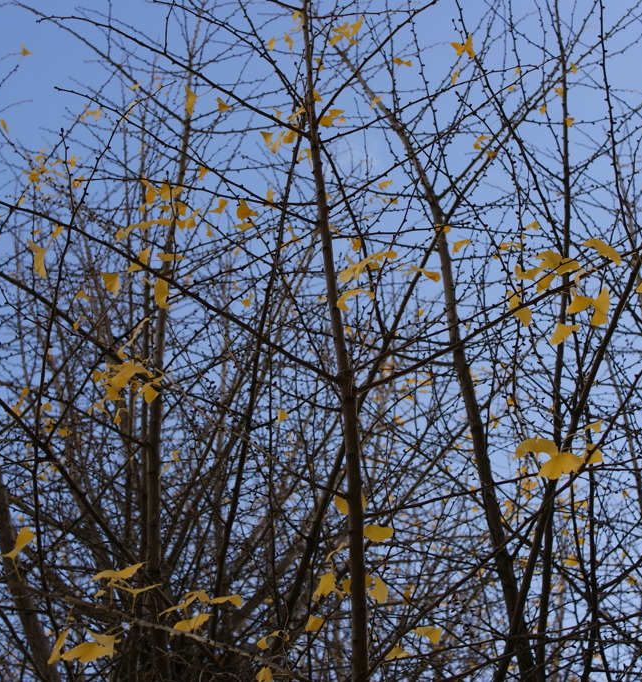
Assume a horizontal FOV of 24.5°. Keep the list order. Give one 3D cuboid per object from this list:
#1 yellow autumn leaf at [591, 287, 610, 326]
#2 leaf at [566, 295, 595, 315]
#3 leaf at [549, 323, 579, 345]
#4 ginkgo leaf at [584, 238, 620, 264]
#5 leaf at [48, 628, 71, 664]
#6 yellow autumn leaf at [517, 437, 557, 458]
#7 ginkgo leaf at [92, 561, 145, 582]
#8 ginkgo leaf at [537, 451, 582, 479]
[{"bbox_3d":[0.501,-0.062,2.650,0.030,0.070,0.025,12,4,10],"label":"yellow autumn leaf"},{"bbox_3d":[0.465,-0.065,2.650,0.054,0.030,0.025,-15,-1,10],"label":"leaf"},{"bbox_3d":[0.436,-0.013,2.650,0.059,0.032,0.022,-25,-4,9],"label":"leaf"},{"bbox_3d":[0.465,-0.148,2.450,0.060,0.032,0.040,-5,-26,11],"label":"ginkgo leaf"},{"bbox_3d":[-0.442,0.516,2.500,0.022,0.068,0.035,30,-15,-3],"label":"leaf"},{"bbox_3d":[0.343,0.169,2.350,0.067,0.024,0.045,-4,-25,8],"label":"yellow autumn leaf"},{"bbox_3d":[-0.288,0.327,2.100,0.077,0.023,0.040,3,-25,-7],"label":"ginkgo leaf"},{"bbox_3d":[0.372,0.195,2.300,0.072,0.035,0.040,-4,-25,9],"label":"ginkgo leaf"}]

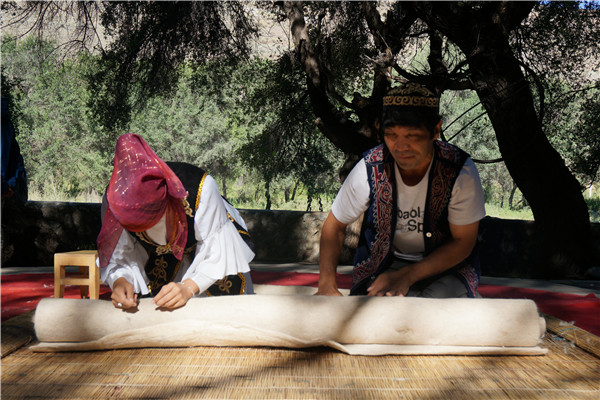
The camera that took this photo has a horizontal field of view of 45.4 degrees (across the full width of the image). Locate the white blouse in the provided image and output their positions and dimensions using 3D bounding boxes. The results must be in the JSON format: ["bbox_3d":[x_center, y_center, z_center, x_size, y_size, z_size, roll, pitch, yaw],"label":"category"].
[{"bbox_3d":[-0.395,0.110,2.320,0.480,0.400,0.400,1,2,14],"label":"white blouse"}]

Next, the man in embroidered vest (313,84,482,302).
[{"bbox_3d":[0.345,0.020,2.500,0.580,0.840,0.680,0,2,9],"label":"man in embroidered vest"}]

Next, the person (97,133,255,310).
[{"bbox_3d":[-0.415,0.125,2.450,0.500,0.660,0.720,1,2,16],"label":"person"}]

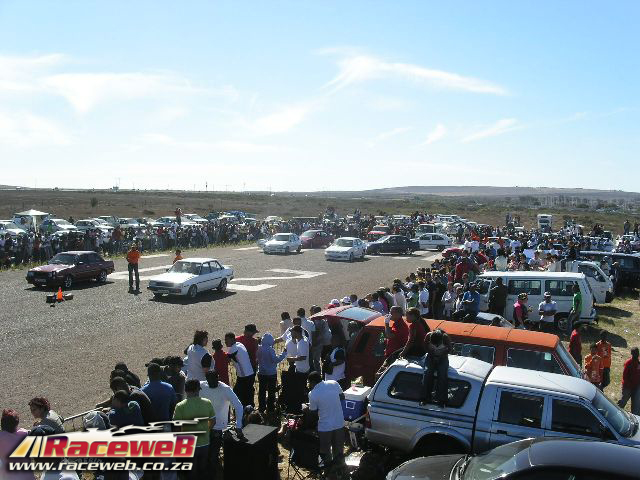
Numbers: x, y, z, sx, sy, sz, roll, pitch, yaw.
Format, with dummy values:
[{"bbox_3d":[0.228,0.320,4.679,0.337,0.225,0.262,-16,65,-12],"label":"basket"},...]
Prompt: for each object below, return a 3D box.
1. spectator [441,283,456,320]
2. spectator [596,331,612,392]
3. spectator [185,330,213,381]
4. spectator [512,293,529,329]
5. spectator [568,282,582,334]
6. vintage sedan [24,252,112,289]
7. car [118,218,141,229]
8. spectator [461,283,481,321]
[{"bbox_3d":[4.184,2.271,22.791,0.360,1.700,0.500,-1,4,-15],"label":"spectator"},{"bbox_3d":[6.598,2.994,16.323,0.480,1.720,0.360,1,4,5],"label":"spectator"},{"bbox_3d":[-2.242,2.557,13.108,0.520,1.720,0.400,3,5,33],"label":"spectator"},{"bbox_3d":[6.058,2.405,21.353,0.340,1.600,0.460,1,4,9],"label":"spectator"},{"bbox_3d":[8.194,2.202,22.603,0.480,1.680,0.460,0,4,-3],"label":"spectator"},{"bbox_3d":[-11.059,1.308,31.504,1.650,1.390,4.250,2,4,20],"label":"vintage sedan"},{"bbox_3d":[-19.318,-1.296,69.073,4.200,1.430,1.670,2,4,28],"label":"car"},{"bbox_3d":[4.573,2.137,21.356,0.500,1.700,0.340,2,4,25],"label":"spectator"}]

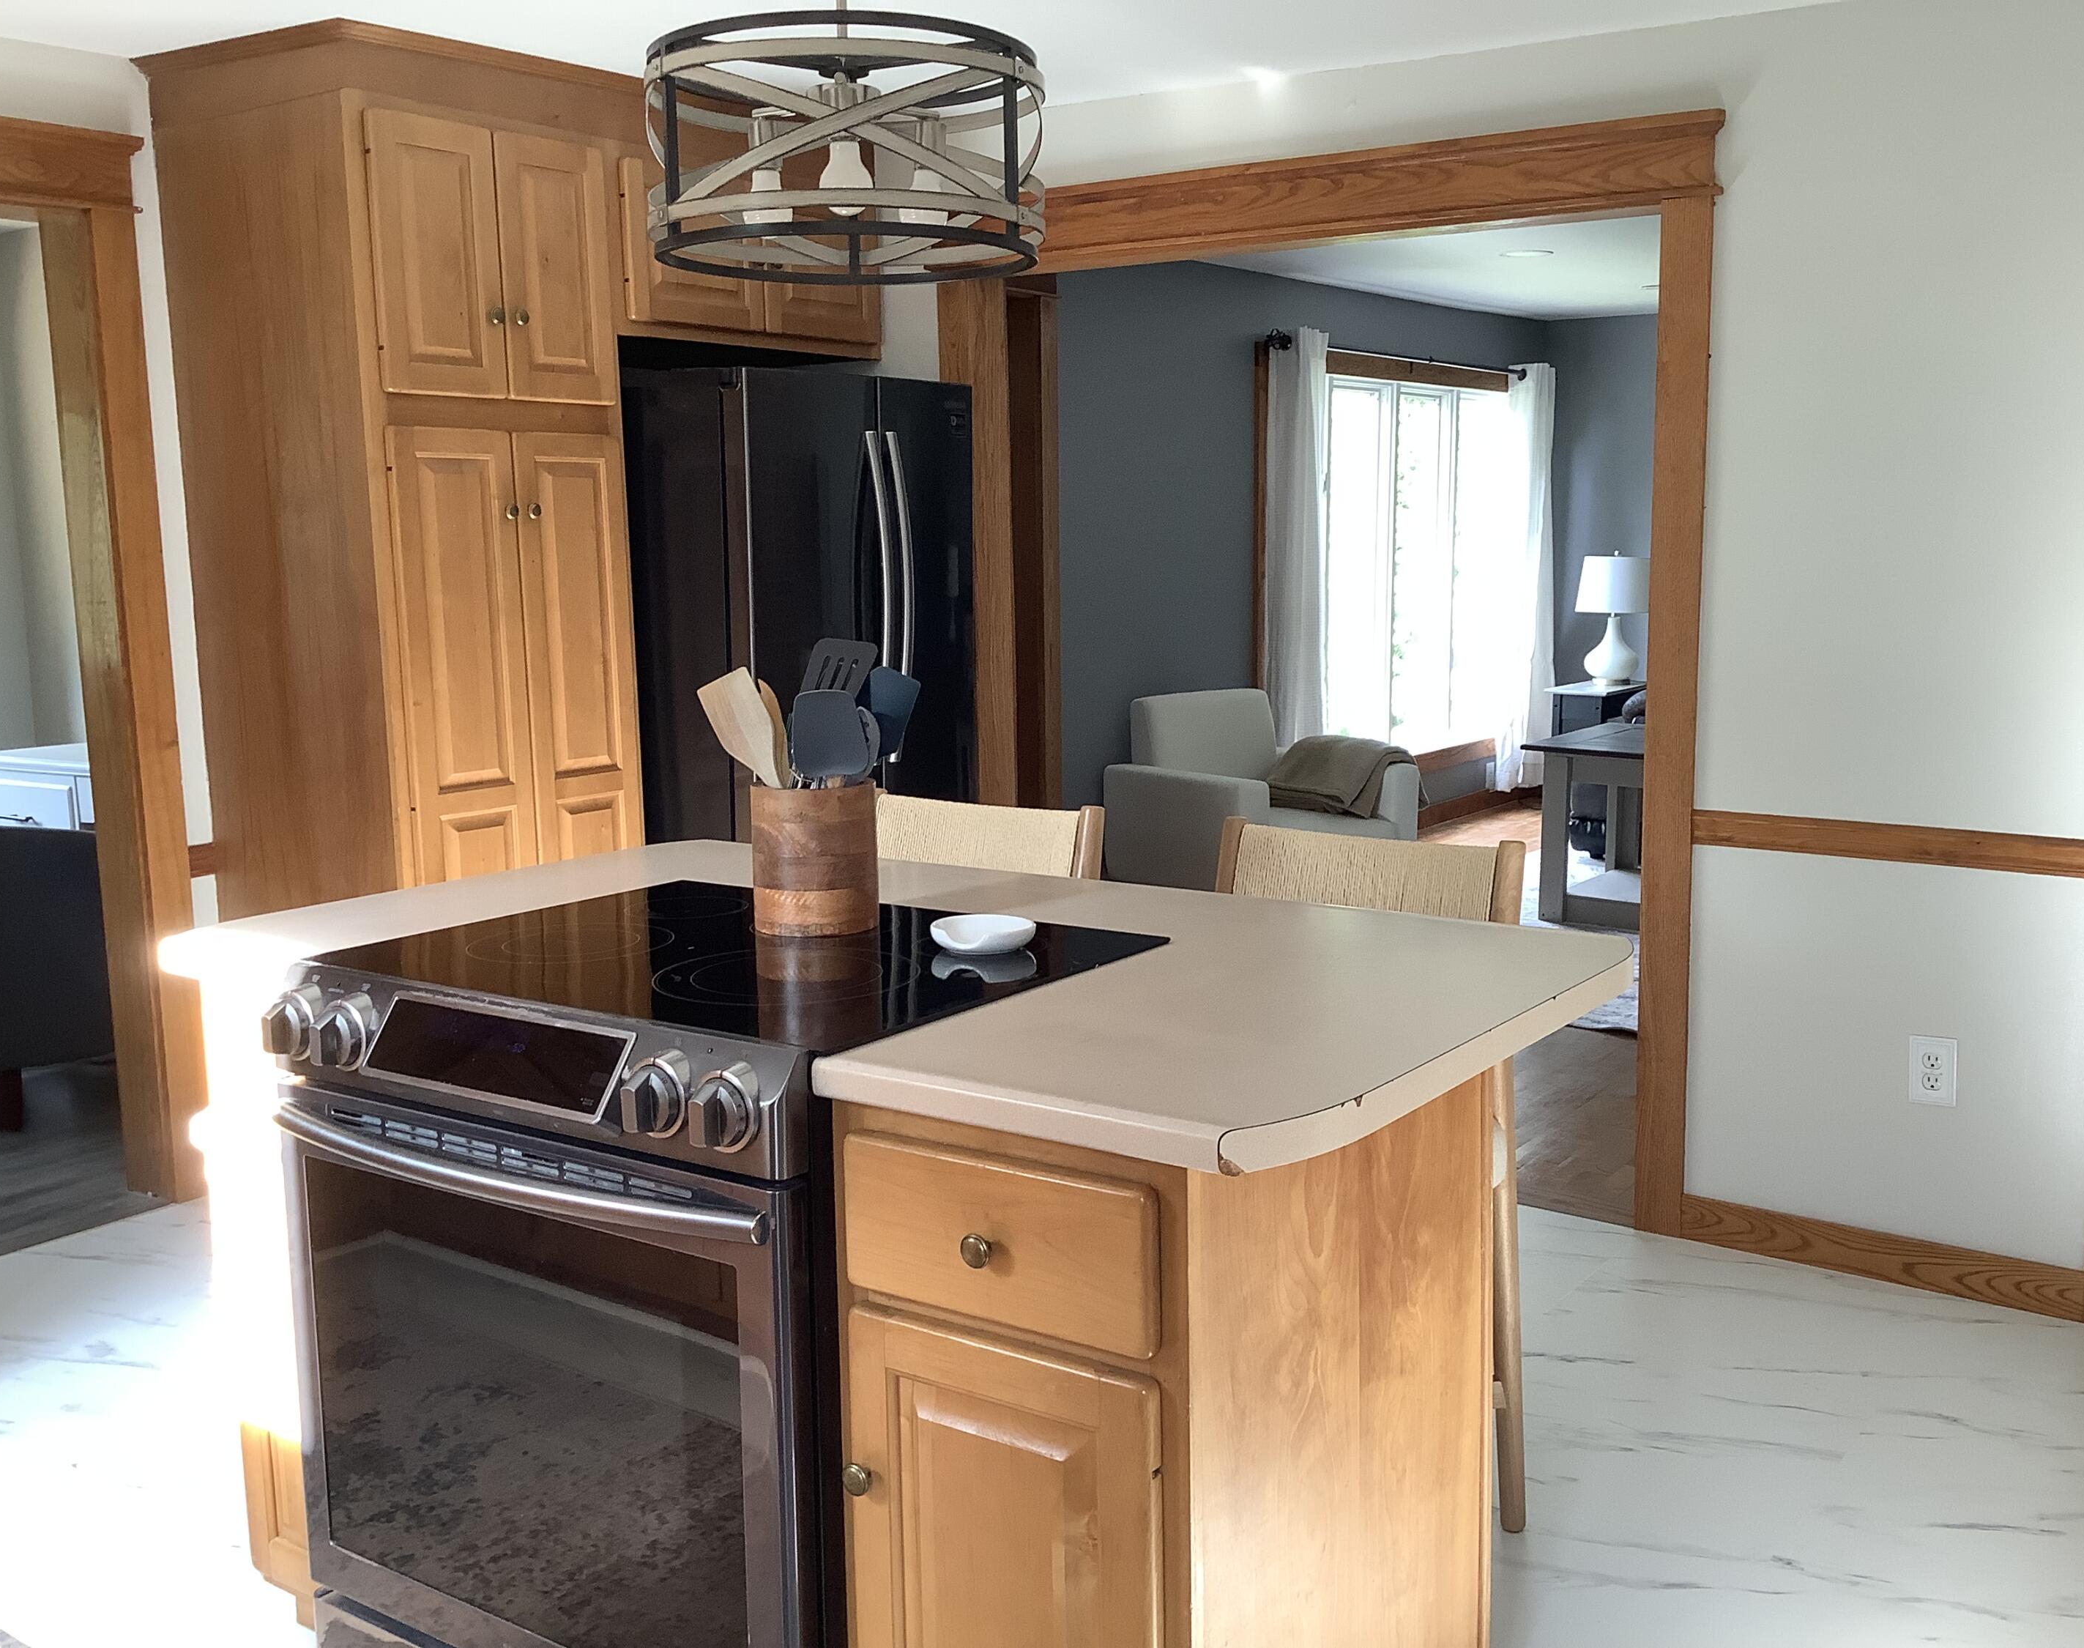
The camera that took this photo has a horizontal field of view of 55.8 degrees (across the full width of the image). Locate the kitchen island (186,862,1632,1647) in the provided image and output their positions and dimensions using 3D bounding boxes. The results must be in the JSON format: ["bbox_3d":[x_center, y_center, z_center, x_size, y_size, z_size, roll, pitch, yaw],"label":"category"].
[{"bbox_3d":[-0.180,0.599,2.290,1.433,0.935,0.920,5,10,34],"label":"kitchen island"}]

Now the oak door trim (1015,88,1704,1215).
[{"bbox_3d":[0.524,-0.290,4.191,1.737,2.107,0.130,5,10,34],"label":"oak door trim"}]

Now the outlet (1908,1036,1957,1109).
[{"bbox_3d":[1.603,0.443,3.532,0.082,0.123,0.018,5,10,34],"label":"outlet"}]

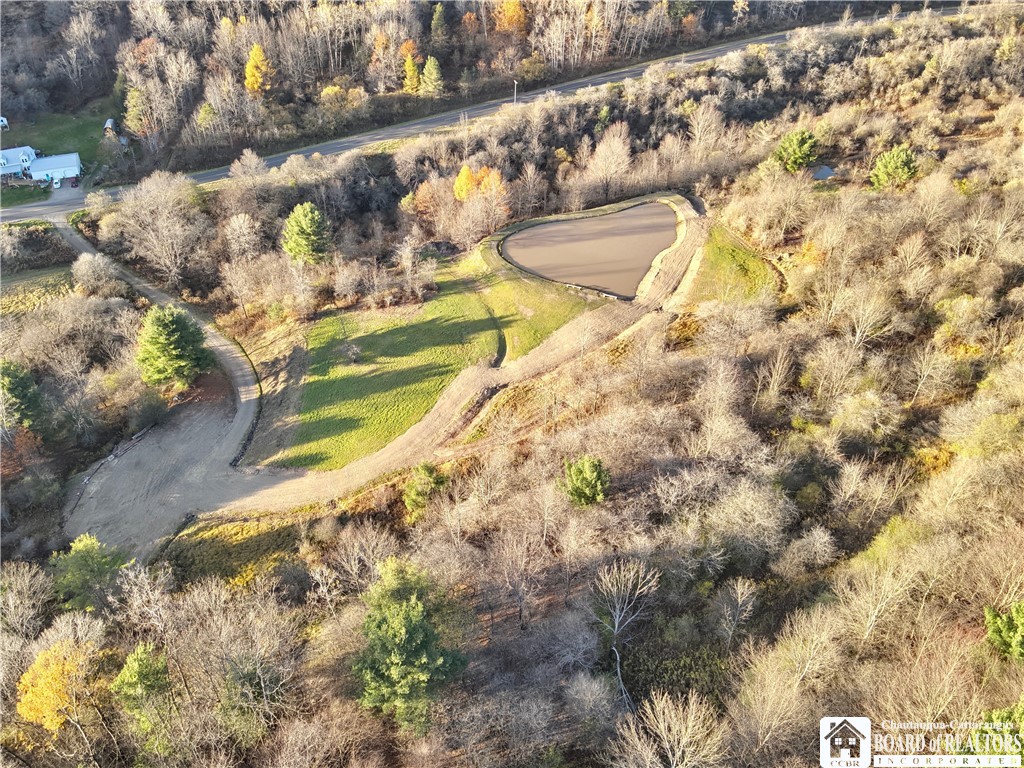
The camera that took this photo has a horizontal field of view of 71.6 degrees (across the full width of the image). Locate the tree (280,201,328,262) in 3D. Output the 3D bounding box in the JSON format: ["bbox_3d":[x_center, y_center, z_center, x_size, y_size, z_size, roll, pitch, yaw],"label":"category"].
[{"bbox_3d":[-40.374,-28.509,138.149,9.150,14.050,9.150,0,35,0],"label":"tree"}]

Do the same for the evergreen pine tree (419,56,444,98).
[{"bbox_3d":[-28.665,-108.838,252.818,9.260,14.330,9.260,0,35,0],"label":"evergreen pine tree"}]

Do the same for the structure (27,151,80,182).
[{"bbox_3d":[-127.944,-61.331,199.385,12.000,4.700,8.800,-12,36,-16],"label":"structure"}]

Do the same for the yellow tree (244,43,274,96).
[{"bbox_3d":[-85.418,-106.033,240.185,9.810,17.310,9.810,0,35,0],"label":"yellow tree"}]

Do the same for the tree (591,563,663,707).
[{"bbox_3d":[9.945,21.857,61.131,5.510,19.720,5.510,0,35,0],"label":"tree"}]

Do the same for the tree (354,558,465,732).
[{"bbox_3d":[-8.909,21.862,60.528,9.040,20.400,9.040,0,35,0],"label":"tree"}]

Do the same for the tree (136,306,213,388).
[{"bbox_3d":[-52.313,-5.834,110.051,11.630,13.950,11.630,0,35,0],"label":"tree"}]

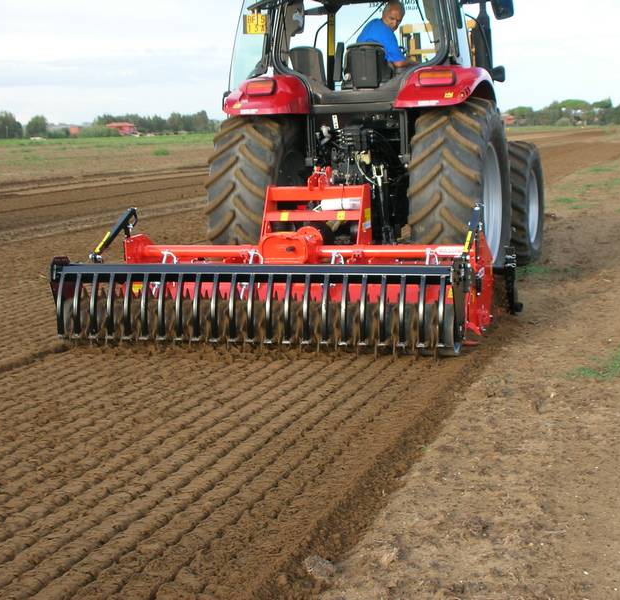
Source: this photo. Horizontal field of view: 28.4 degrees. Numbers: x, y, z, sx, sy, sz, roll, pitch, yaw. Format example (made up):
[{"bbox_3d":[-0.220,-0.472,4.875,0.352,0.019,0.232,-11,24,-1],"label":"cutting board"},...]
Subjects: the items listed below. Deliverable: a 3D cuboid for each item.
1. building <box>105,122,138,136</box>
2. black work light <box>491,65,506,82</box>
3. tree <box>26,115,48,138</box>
[{"bbox_3d":[-61.556,-55.678,400.000,11.000,4.700,9.000,-3,8,-9],"label":"building"},{"bbox_3d":[1.898,-2.293,12.400,0.180,0.200,0.120,1,8,17],"label":"black work light"},{"bbox_3d":[-77.863,-49.575,350.000,6.200,6.900,6.200,-3,8,-13],"label":"tree"}]

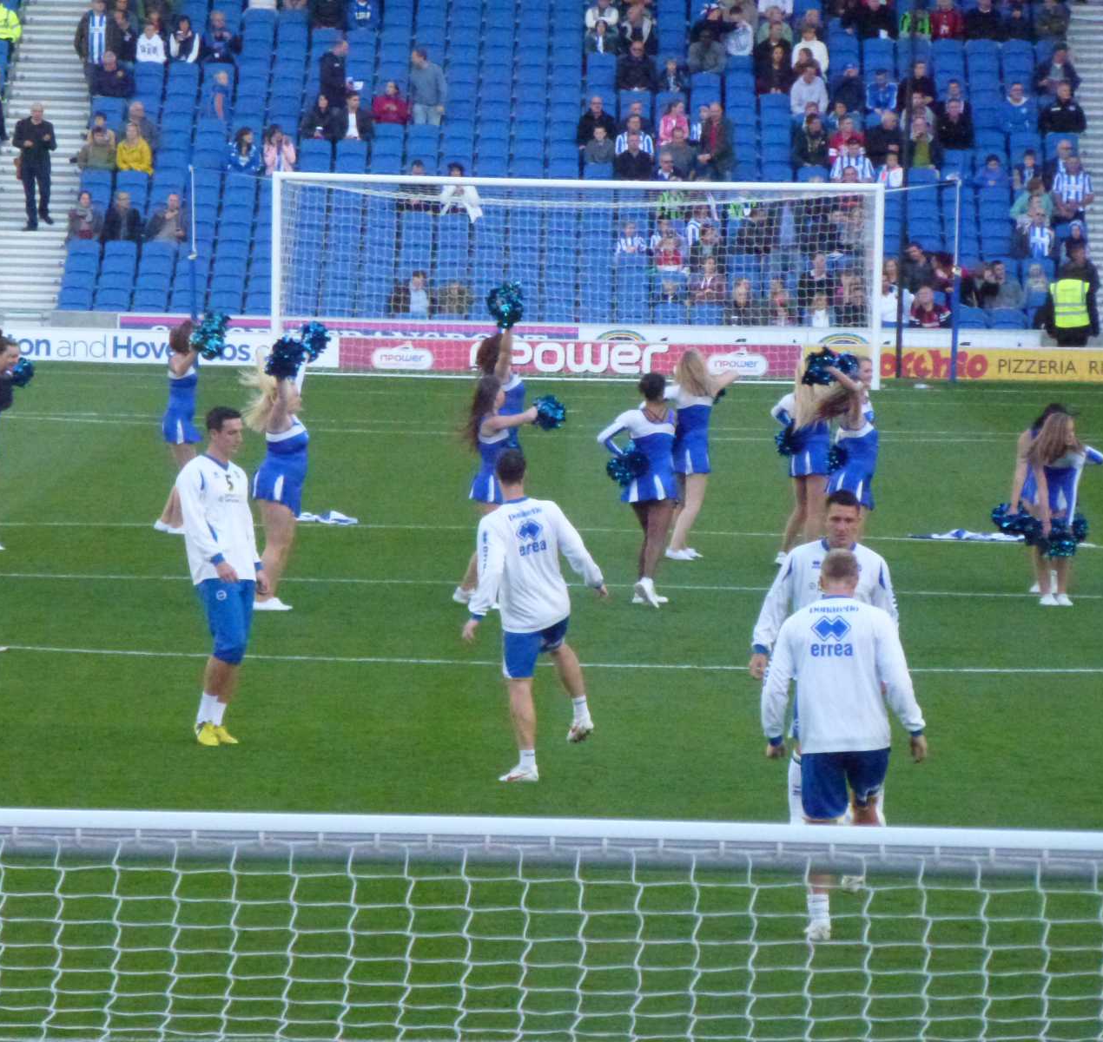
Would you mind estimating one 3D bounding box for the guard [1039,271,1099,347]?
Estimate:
[{"bbox_3d":[6.738,-2.708,130.200,0.720,1.740,0.420,1,3,6],"label":"guard"}]

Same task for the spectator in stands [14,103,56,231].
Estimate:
[{"bbox_3d":[-7.165,-4.915,138.600,0.570,1.770,0.420,1,2,0],"label":"spectator in stands"}]

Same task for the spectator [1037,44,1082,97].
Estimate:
[{"bbox_3d":[7.270,-6.211,143.426,0.600,1.270,0.780,1,2,5],"label":"spectator"}]

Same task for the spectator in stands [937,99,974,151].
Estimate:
[{"bbox_3d":[5.696,-5.335,141.129,0.500,1.270,0.720,1,3,0],"label":"spectator in stands"}]

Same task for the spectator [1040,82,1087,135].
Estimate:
[{"bbox_3d":[7.250,-5.590,141.827,0.630,1.280,0.780,1,2,0],"label":"spectator"}]

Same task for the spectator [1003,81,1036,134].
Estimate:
[{"bbox_3d":[6.652,-5.638,142.222,0.520,1.220,0.800,1,3,0],"label":"spectator"}]

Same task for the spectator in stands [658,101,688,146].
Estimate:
[{"bbox_3d":[1.690,-5.280,139.968,0.440,1.220,0.720,1,3,-6],"label":"spectator in stands"}]

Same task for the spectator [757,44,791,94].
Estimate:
[{"bbox_3d":[3.159,-6.150,142.159,0.500,1.270,0.750,1,3,0],"label":"spectator"}]

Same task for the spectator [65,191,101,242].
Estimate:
[{"bbox_3d":[-6.447,-3.909,137.326,0.520,1.220,0.720,1,3,-5],"label":"spectator"}]

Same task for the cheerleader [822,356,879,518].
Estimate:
[{"bbox_3d":[2.164,-0.327,72.600,0.600,1.700,0.500,3,3,35],"label":"cheerleader"}]

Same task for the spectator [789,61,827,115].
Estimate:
[{"bbox_3d":[3.668,-5.923,142.706,0.540,1.250,0.720,2,3,8],"label":"spectator"}]

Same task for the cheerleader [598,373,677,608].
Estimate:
[{"bbox_3d":[0.599,-0.211,69.400,0.540,1.620,0.440,2,3,9],"label":"cheerleader"}]

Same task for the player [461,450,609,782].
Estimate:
[{"bbox_3d":[-0.104,0.492,52.929,0.720,1.740,0.600,0,3,-17],"label":"player"}]

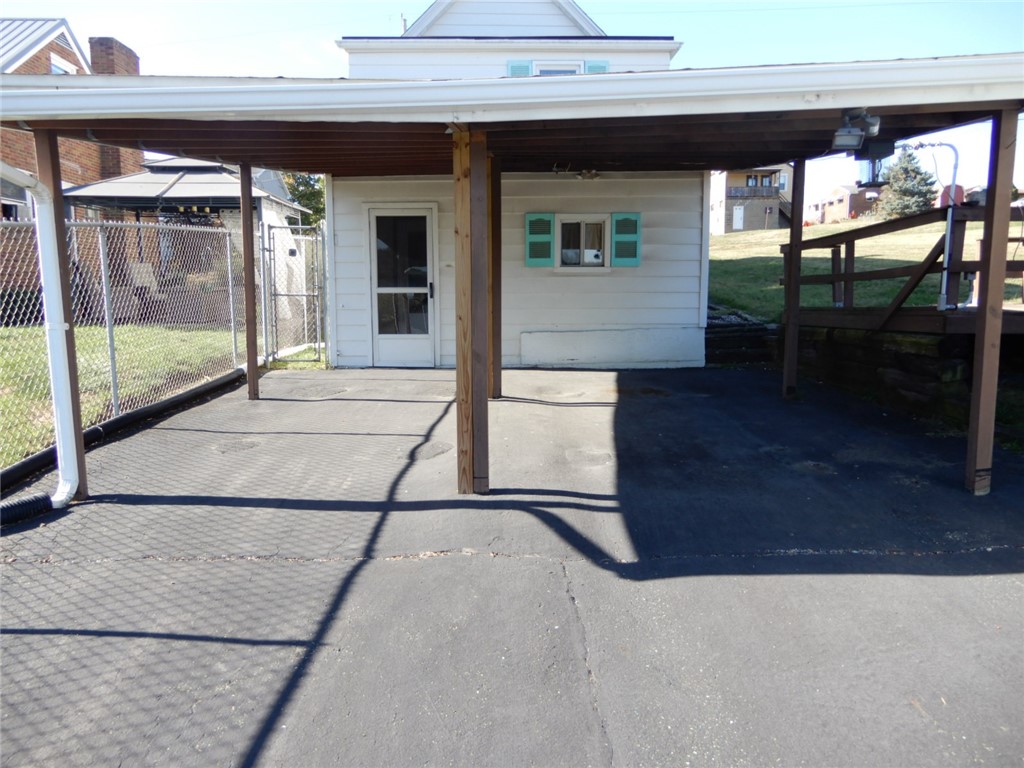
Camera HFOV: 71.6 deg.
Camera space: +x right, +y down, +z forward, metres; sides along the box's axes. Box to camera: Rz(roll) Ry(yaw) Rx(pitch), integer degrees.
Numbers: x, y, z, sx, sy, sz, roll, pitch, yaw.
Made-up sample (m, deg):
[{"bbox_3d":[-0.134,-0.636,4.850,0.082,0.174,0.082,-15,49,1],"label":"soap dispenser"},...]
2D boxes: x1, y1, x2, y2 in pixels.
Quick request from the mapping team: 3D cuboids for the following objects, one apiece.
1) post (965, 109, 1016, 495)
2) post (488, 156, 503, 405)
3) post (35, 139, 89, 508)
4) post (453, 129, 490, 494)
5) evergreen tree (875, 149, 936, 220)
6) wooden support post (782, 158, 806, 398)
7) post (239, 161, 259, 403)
[{"bbox_3d":[2.729,-0.426,4.055,0.090,2.165,0.090,0,7,1],"label":"post"},{"bbox_3d":[-0.187,-1.022,7.053,0.160,2.364,0.090,0,7,1],"label":"post"},{"bbox_3d":[-2.671,-0.388,4.203,0.090,2.140,0.090,0,7,1],"label":"post"},{"bbox_3d":[-0.228,-0.377,4.139,0.179,2.094,0.090,0,7,1],"label":"post"},{"bbox_3d":[25.035,-12.581,45.000,3.400,4.500,3.400,0,7,1],"label":"evergreen tree"},{"bbox_3d":[2.776,-1.010,7.003,0.090,2.302,0.090,0,7,1],"label":"wooden support post"},{"bbox_3d":[-2.626,-0.995,7.106,0.090,2.337,0.090,0,7,1],"label":"post"}]

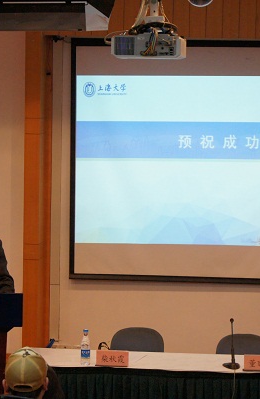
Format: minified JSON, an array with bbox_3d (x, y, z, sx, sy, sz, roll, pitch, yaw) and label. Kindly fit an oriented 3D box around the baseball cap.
[{"bbox_3d":[-0.431,0.702,5.690,0.175,0.155,0.270,1,12,5],"label":"baseball cap"}]

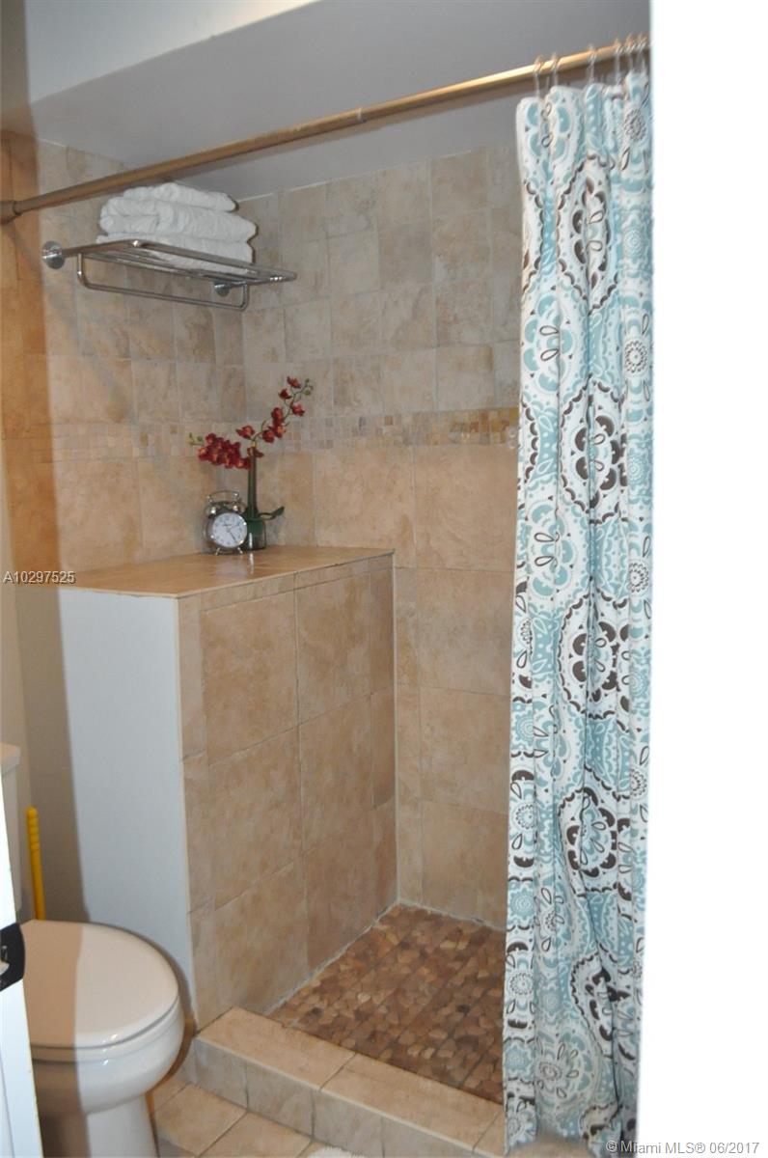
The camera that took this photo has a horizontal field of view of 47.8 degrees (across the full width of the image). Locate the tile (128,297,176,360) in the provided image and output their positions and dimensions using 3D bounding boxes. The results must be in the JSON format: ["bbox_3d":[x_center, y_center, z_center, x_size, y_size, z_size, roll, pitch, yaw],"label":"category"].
[{"bbox_3d":[-0.598,-0.643,2.231,0.012,0.149,0.154,3,9,31],"label":"tile"}]

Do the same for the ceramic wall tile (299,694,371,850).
[{"bbox_3d":[-0.117,0.482,2.186,0.012,0.317,0.309,3,9,31],"label":"ceramic wall tile"}]

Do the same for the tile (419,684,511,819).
[{"bbox_3d":[0.249,0.470,2.381,0.327,0.327,0.012,3,9,31],"label":"tile"}]

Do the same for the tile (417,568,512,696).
[{"bbox_3d":[0.244,0.145,2.391,0.333,0.337,0.012,3,9,30],"label":"tile"}]

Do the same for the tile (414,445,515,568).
[{"bbox_3d":[0.225,-0.188,2.276,0.328,0.332,0.010,4,10,33],"label":"tile"}]

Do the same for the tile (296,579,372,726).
[{"bbox_3d":[-0.127,0.170,2.254,0.012,0.331,0.331,3,8,31],"label":"tile"}]

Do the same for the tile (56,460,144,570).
[{"bbox_3d":[-0.733,-0.160,2.190,0.012,0.270,0.319,3,9,30],"label":"tile"}]

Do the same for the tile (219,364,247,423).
[{"bbox_3d":[-0.462,-0.559,2.629,0.012,0.164,0.123,3,8,31],"label":"tile"}]

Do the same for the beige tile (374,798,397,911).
[{"bbox_3d":[0.010,0.798,2.504,0.012,0.335,0.106,3,9,31],"label":"beige tile"}]

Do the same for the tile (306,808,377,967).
[{"bbox_3d":[-0.113,0.819,2.332,0.012,0.313,0.331,3,8,31],"label":"tile"}]

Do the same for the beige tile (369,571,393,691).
[{"bbox_3d":[-0.011,0.137,2.328,0.012,0.320,0.122,3,9,31],"label":"beige tile"}]

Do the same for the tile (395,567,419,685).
[{"bbox_3d":[0.066,0.136,2.494,0.072,0.337,0.012,3,9,30],"label":"tile"}]

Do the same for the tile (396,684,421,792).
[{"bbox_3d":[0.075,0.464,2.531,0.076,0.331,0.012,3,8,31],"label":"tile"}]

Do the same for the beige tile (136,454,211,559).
[{"bbox_3d":[-0.561,-0.193,2.426,0.012,0.280,0.327,3,9,31],"label":"beige tile"}]

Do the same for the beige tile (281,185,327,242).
[{"bbox_3d":[-0.217,-0.983,2.366,0.157,0.129,0.012,3,9,31],"label":"beige tile"}]

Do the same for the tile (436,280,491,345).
[{"bbox_3d":[0.210,-0.699,2.282,0.160,0.160,0.012,3,9,30],"label":"tile"}]

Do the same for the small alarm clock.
[{"bbox_3d":[-0.454,-0.161,2.479,0.115,0.176,0.060,-4,9,-22],"label":"small alarm clock"}]

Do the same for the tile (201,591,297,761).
[{"bbox_3d":[-0.289,0.204,1.880,0.012,0.318,0.309,3,9,31],"label":"tile"}]

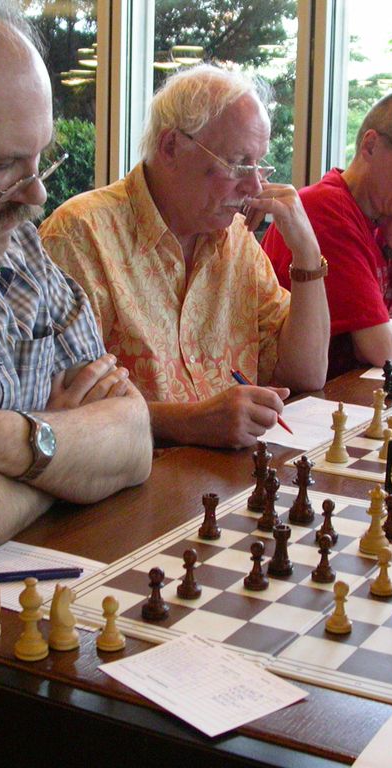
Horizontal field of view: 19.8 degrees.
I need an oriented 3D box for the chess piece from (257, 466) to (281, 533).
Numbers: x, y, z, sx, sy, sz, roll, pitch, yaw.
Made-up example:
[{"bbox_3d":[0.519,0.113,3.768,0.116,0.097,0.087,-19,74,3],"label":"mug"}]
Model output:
[{"bbox_3d":[0.088,0.137,1.336,0.028,0.073,0.028,1,12,4],"label":"chess piece"}]

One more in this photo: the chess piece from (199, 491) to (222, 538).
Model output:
[{"bbox_3d":[0.017,0.153,1.312,0.027,0.052,0.027,1,12,0],"label":"chess piece"}]

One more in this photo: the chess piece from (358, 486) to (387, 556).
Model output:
[{"bbox_3d":[0.198,0.146,1.228,0.033,0.076,0.033,8,13,29],"label":"chess piece"}]

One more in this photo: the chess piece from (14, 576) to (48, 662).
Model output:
[{"bbox_3d":[-0.148,0.208,1.005,0.029,0.074,0.029,1,12,0],"label":"chess piece"}]

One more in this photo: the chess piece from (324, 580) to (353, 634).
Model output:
[{"bbox_3d":[0.134,0.205,1.041,0.026,0.048,0.026,1,12,0],"label":"chess piece"}]

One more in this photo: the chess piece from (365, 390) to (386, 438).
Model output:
[{"bbox_3d":[0.284,0.045,1.773,0.032,0.077,0.032,2,12,9],"label":"chess piece"}]

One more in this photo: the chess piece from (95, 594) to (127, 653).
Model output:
[{"bbox_3d":[-0.076,0.213,1.011,0.026,0.049,0.026,1,12,0],"label":"chess piece"}]

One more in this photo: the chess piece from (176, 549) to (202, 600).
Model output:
[{"bbox_3d":[-0.006,0.190,1.136,0.025,0.048,0.025,1,12,0],"label":"chess piece"}]

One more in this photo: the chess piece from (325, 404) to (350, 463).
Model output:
[{"bbox_3d":[0.205,0.068,1.611,0.033,0.086,0.033,1,12,0],"label":"chess piece"}]

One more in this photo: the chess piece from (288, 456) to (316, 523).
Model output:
[{"bbox_3d":[0.127,0.124,1.325,0.031,0.079,0.031,1,12,0],"label":"chess piece"}]

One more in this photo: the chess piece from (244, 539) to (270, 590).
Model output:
[{"bbox_3d":[0.063,0.186,1.159,0.025,0.048,0.025,1,12,3],"label":"chess piece"}]

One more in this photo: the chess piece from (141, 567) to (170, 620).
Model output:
[{"bbox_3d":[-0.038,0.200,1.085,0.026,0.048,0.026,0,12,-2],"label":"chess piece"}]

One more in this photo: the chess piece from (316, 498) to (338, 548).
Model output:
[{"bbox_3d":[0.148,0.153,1.252,0.025,0.050,0.025,1,12,0],"label":"chess piece"}]

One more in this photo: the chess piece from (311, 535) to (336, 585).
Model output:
[{"bbox_3d":[0.134,0.179,1.163,0.026,0.049,0.026,1,12,0],"label":"chess piece"}]

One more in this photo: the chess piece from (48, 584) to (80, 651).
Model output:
[{"bbox_3d":[-0.120,0.211,1.028,0.027,0.059,0.027,9,14,34],"label":"chess piece"}]

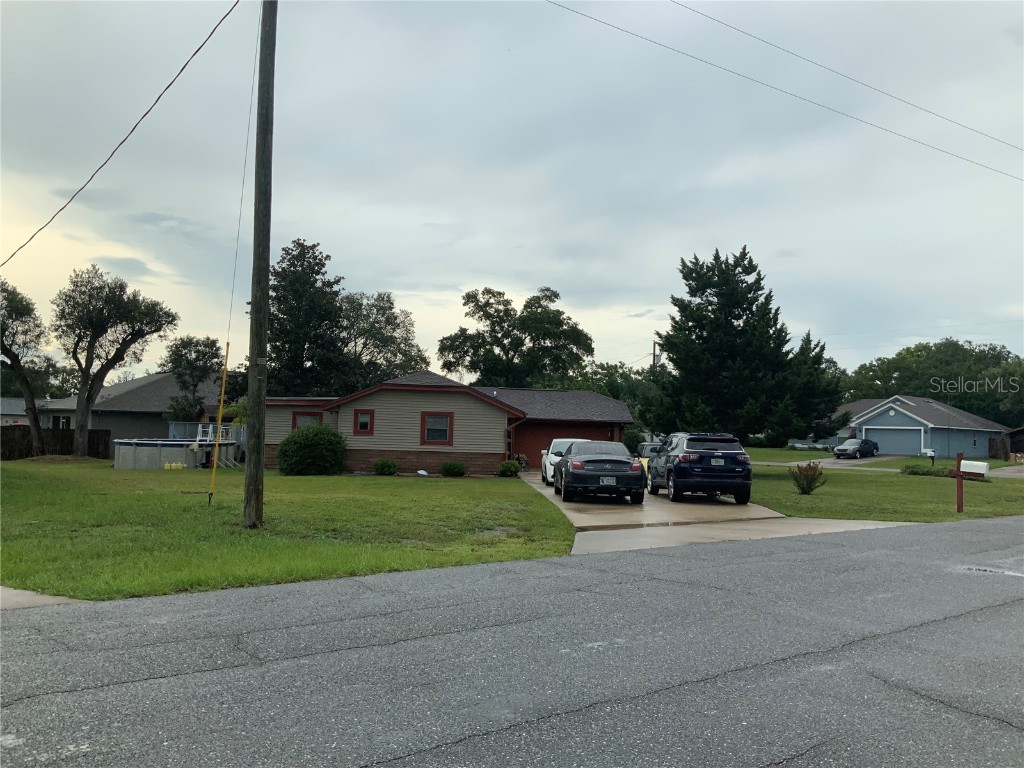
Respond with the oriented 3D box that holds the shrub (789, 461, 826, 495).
[{"bbox_3d":[7.883,2.459,22.807,1.020,0.920,0.950,2,-3,0],"label":"shrub"}]

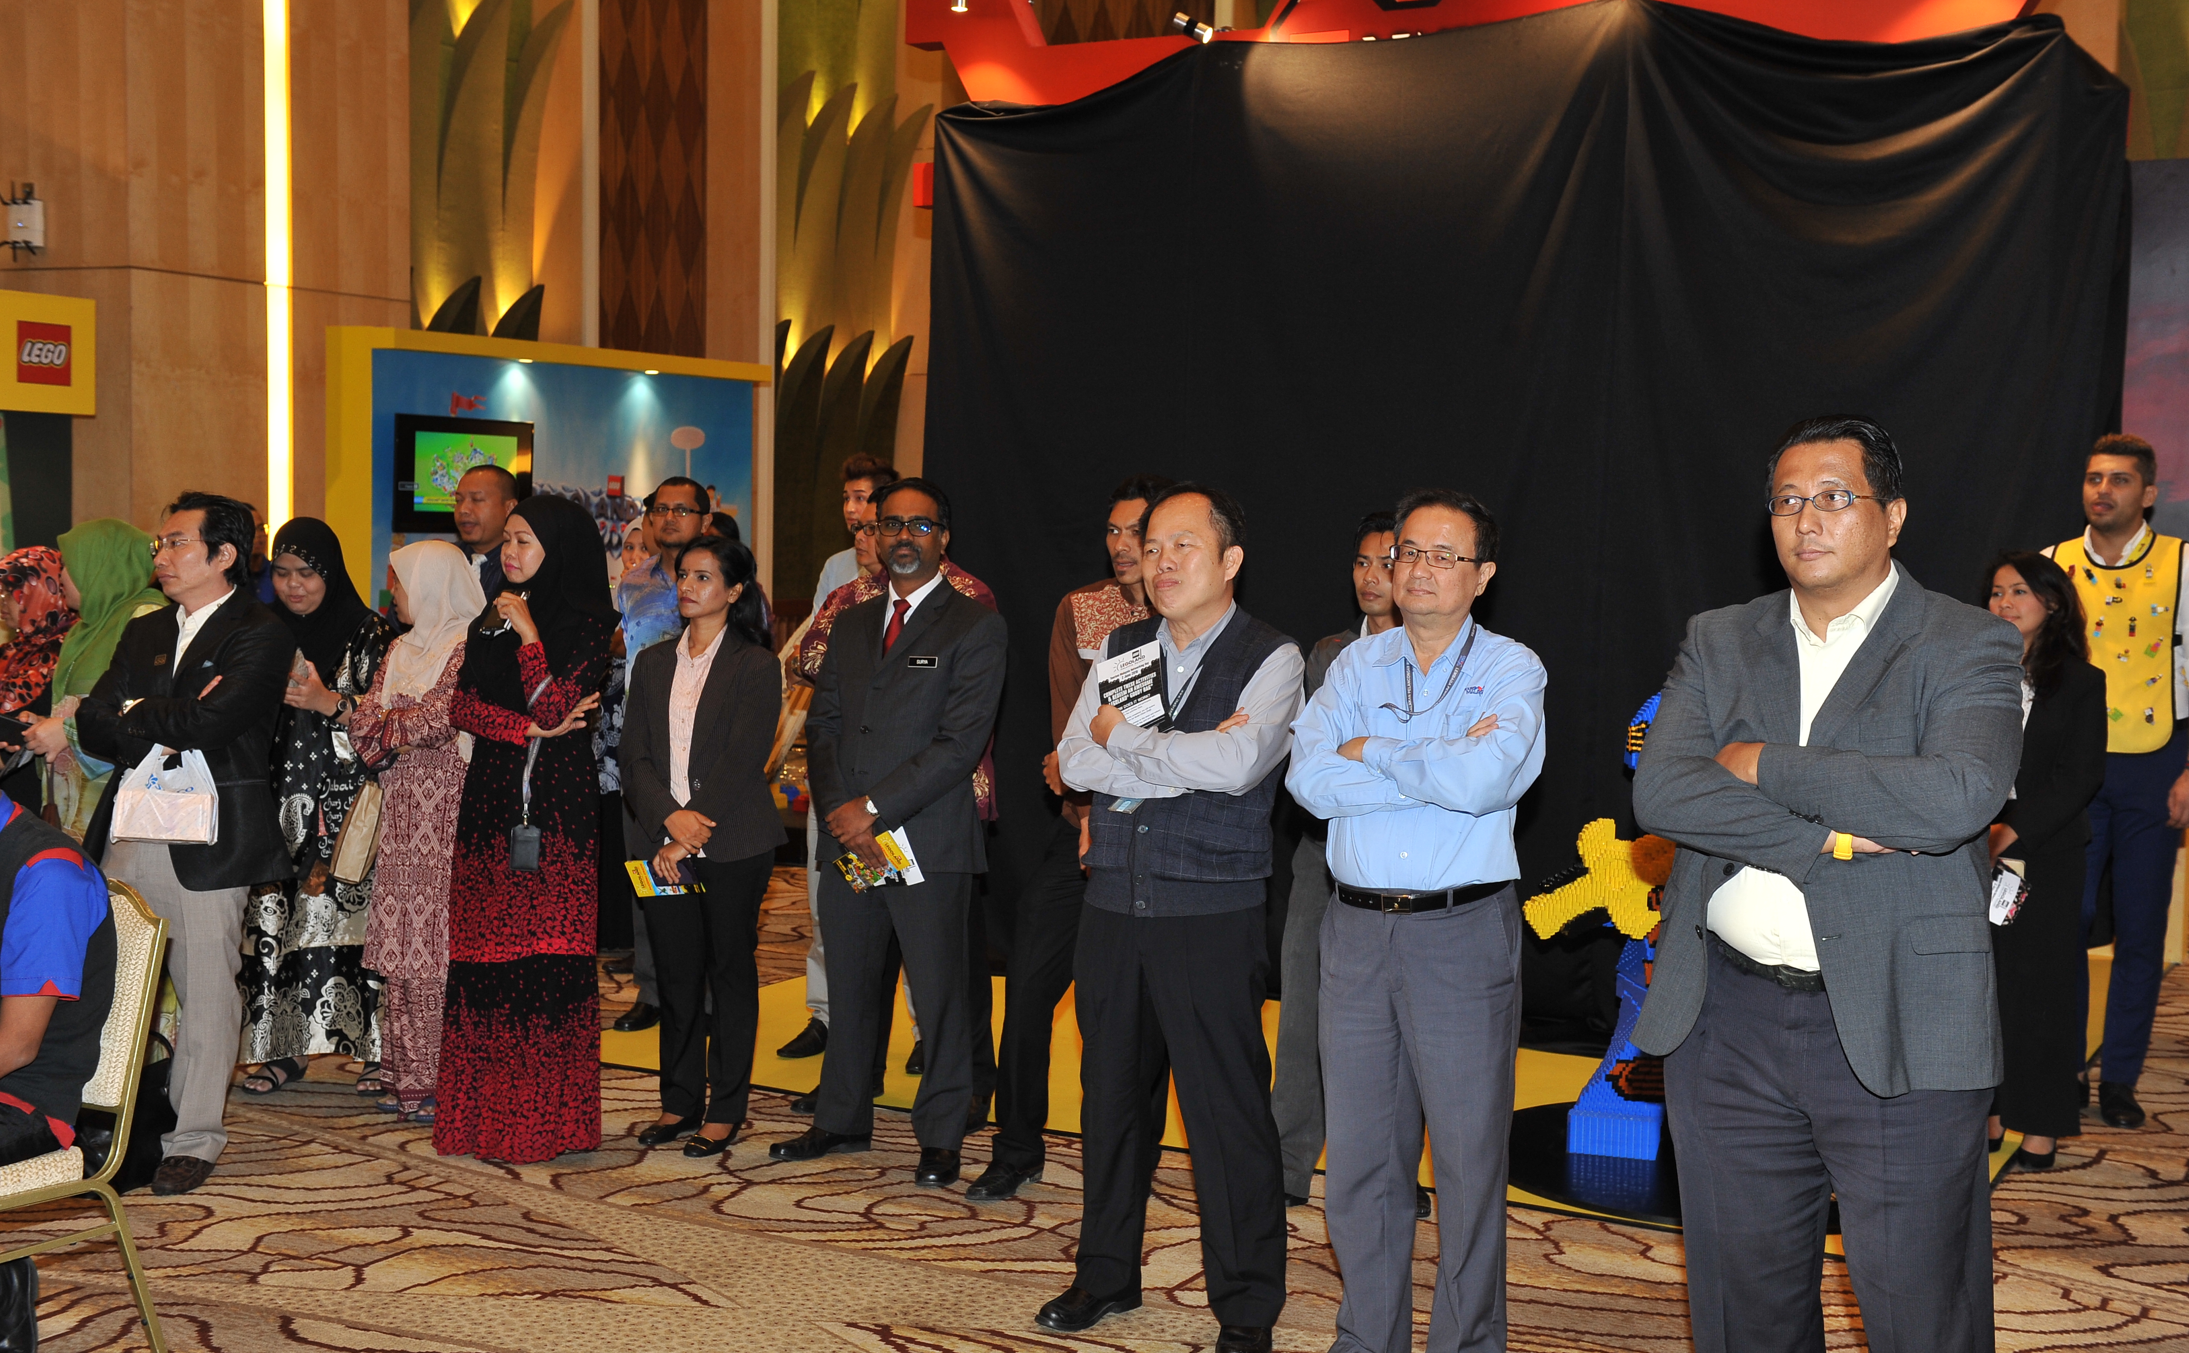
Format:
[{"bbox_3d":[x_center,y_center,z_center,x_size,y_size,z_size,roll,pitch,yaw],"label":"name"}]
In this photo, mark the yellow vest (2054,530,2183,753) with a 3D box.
[{"bbox_3d":[2.775,-0.095,6.920,0.360,0.600,0.260,3,5,33],"label":"yellow vest"}]

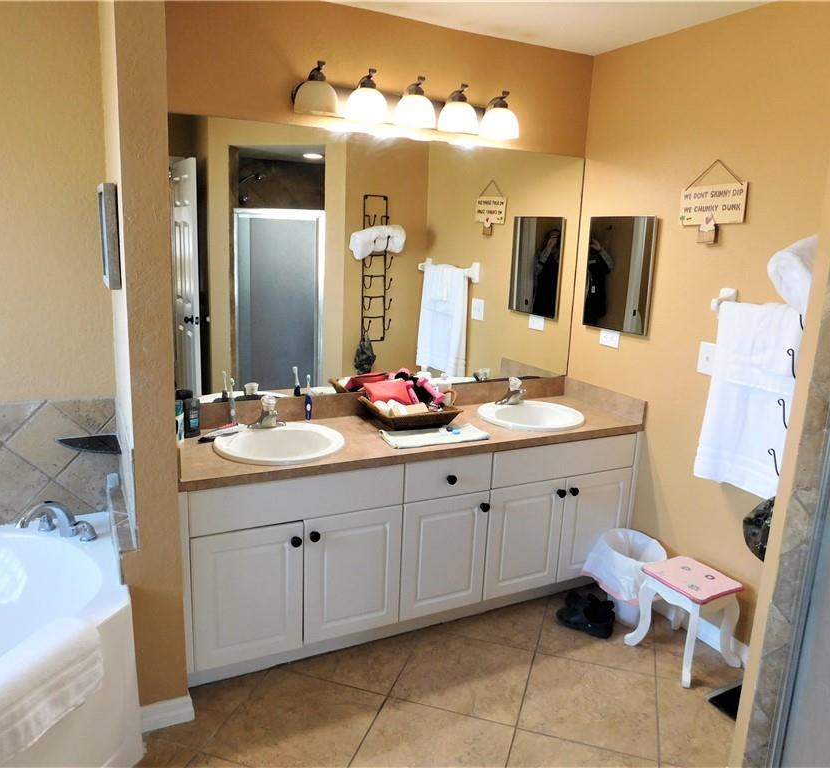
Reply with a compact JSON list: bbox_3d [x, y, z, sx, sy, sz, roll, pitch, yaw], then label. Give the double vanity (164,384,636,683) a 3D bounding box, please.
[{"bbox_3d":[0.001,0.530,2.908,1.992,0.910,0.555,-4,14,-27],"label":"double vanity"}]

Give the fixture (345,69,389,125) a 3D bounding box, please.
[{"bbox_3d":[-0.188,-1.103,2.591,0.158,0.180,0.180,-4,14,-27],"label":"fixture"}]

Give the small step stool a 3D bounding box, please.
[{"bbox_3d":[1.070,0.914,2.670,0.295,0.340,0.320,-4,14,-27],"label":"small step stool"}]

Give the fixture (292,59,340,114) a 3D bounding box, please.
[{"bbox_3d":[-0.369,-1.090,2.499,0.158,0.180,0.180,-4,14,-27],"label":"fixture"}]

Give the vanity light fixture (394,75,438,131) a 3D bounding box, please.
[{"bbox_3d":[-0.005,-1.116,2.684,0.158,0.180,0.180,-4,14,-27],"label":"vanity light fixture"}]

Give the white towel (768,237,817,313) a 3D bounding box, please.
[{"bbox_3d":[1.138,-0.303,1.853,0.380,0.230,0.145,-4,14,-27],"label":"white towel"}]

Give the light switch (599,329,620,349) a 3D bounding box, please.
[{"bbox_3d":[0.915,-0.215,3.197,0.009,0.080,0.127,-4,14,-27],"label":"light switch"}]

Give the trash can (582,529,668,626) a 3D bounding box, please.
[{"bbox_3d":[0.953,0.856,2.964,0.295,0.320,0.295,-4,14,-27],"label":"trash can"}]

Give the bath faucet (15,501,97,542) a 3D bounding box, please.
[{"bbox_3d":[-1.258,0.475,2.328,0.250,0.150,0.205,7,13,21],"label":"bath faucet"}]

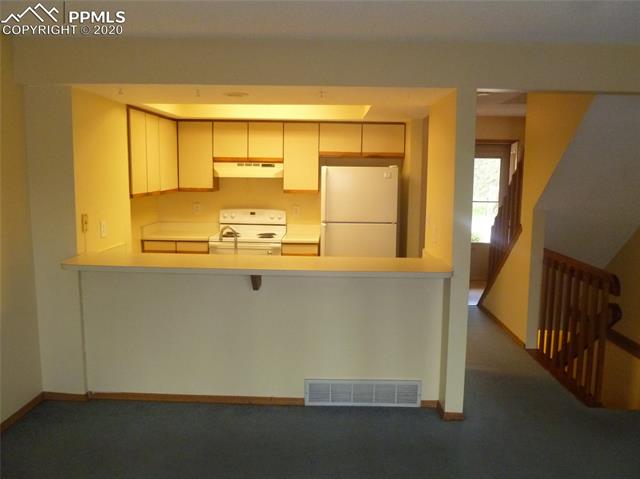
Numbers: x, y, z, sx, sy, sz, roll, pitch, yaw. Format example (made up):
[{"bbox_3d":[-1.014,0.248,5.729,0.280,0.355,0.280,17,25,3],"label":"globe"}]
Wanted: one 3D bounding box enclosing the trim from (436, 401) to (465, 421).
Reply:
[{"bbox_3d":[0.895,1.172,3.526,0.159,0.060,0.193,1,8,2],"label":"trim"}]

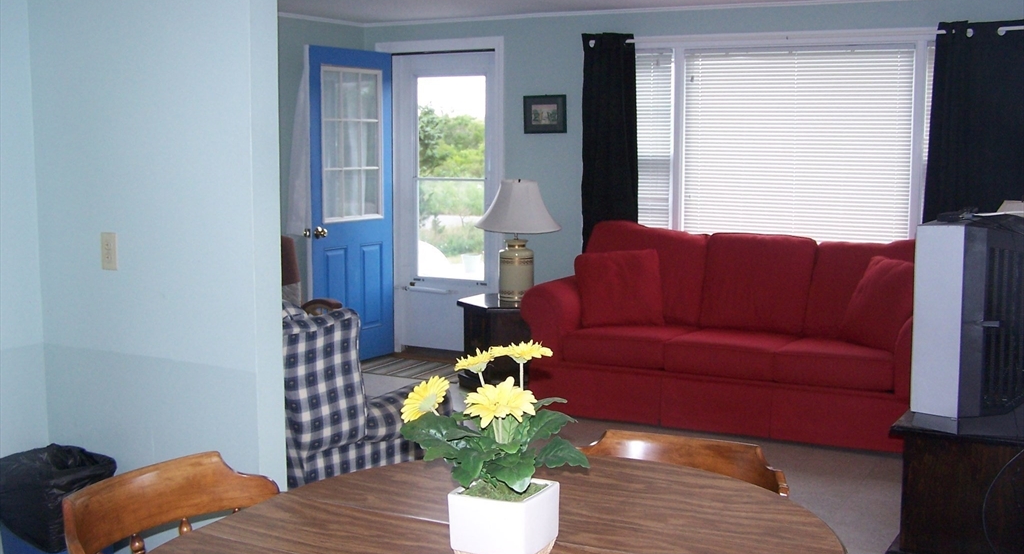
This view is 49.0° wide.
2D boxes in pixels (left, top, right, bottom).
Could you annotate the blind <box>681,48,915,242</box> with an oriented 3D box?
[{"bbox_3d":[1.590,-0.675,6.390,1.290,1.240,0.040,4,8,27],"label":"blind"}]

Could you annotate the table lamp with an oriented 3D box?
[{"bbox_3d":[0.034,-0.211,6.639,0.500,0.710,0.500,0,7,-3],"label":"table lamp"}]

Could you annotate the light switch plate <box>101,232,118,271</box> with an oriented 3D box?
[{"bbox_3d":[-1.240,-0.077,3.451,0.070,0.115,0.007,4,8,27],"label":"light switch plate"}]

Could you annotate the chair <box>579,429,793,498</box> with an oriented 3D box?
[{"bbox_3d":[0.263,0.769,2.455,0.580,0.760,0.550,3,7,24],"label":"chair"}]

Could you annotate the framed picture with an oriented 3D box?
[{"bbox_3d":[0.201,-1.017,7.043,0.297,0.240,0.022,4,8,27],"label":"framed picture"}]

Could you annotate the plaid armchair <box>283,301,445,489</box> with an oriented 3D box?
[{"bbox_3d":[-0.892,0.429,4.555,0.830,0.950,1.080,4,8,27],"label":"plaid armchair"}]

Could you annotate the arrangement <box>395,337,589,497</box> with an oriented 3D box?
[{"bbox_3d":[-0.020,0.232,1.832,0.310,0.260,0.280,0,7,0],"label":"arrangement"}]

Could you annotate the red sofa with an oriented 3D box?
[{"bbox_3d":[1.237,0.261,5.991,2.180,0.950,0.970,3,7,24],"label":"red sofa"}]

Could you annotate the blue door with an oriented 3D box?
[{"bbox_3d":[-1.039,-0.448,7.305,0.045,2.030,0.790,5,8,34],"label":"blue door"}]

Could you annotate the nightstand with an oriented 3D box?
[{"bbox_3d":[0.015,0.394,6.720,0.680,0.510,0.600,0,7,-3],"label":"nightstand"}]

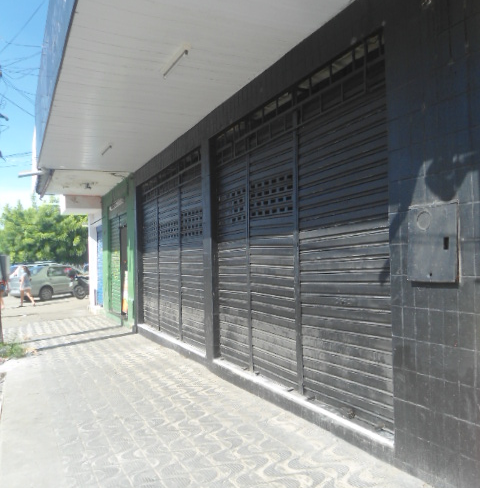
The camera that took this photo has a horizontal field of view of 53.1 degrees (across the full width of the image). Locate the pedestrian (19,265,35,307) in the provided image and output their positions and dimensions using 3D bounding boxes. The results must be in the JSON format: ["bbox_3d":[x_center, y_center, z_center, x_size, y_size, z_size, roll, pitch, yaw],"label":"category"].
[{"bbox_3d":[-8.368,1.662,18.930,0.600,1.620,0.460,-1,-2,-9],"label":"pedestrian"}]

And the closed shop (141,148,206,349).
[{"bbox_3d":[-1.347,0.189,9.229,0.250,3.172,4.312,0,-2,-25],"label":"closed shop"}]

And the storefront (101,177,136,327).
[{"bbox_3d":[-3.341,0.252,13.569,0.300,3.681,4.543,0,-2,-25],"label":"storefront"}]

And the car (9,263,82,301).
[{"bbox_3d":[-9.413,1.889,24.030,1.720,1.620,4.250,-2,-2,20],"label":"car"}]

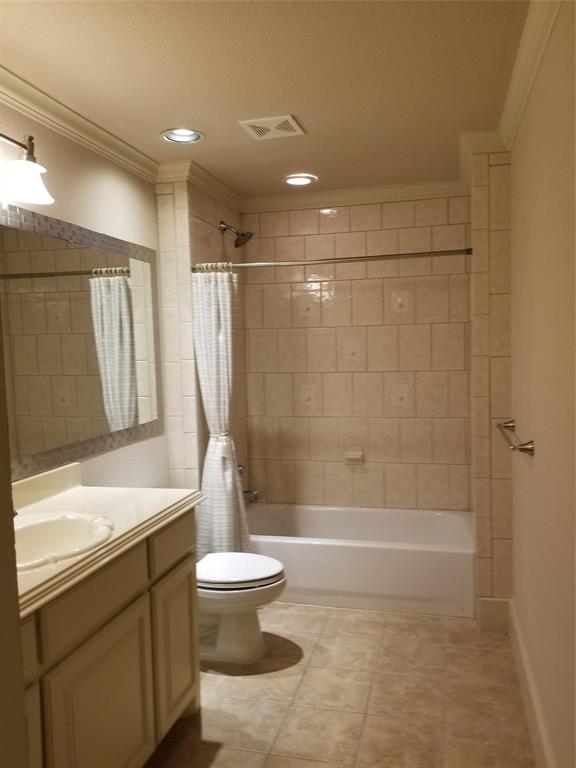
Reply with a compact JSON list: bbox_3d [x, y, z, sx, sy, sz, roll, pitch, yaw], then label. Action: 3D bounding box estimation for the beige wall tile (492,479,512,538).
[{"bbox_3d":[1.060,0.620,2.864,0.096,0.300,0.010,-1,4,15],"label":"beige wall tile"}]

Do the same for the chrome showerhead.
[{"bbox_3d":[-0.312,-0.946,3.630,0.212,0.168,0.120,-1,4,15],"label":"chrome showerhead"}]

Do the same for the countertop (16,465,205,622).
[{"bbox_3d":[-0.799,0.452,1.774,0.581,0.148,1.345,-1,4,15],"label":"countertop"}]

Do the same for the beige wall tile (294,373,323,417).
[{"bbox_3d":[0.135,0.070,3.903,0.201,0.301,0.013,0,4,15],"label":"beige wall tile"}]

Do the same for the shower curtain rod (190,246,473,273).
[{"bbox_3d":[0.198,-0.655,3.047,1.491,0.034,0.034,0,4,16],"label":"shower curtain rod"}]

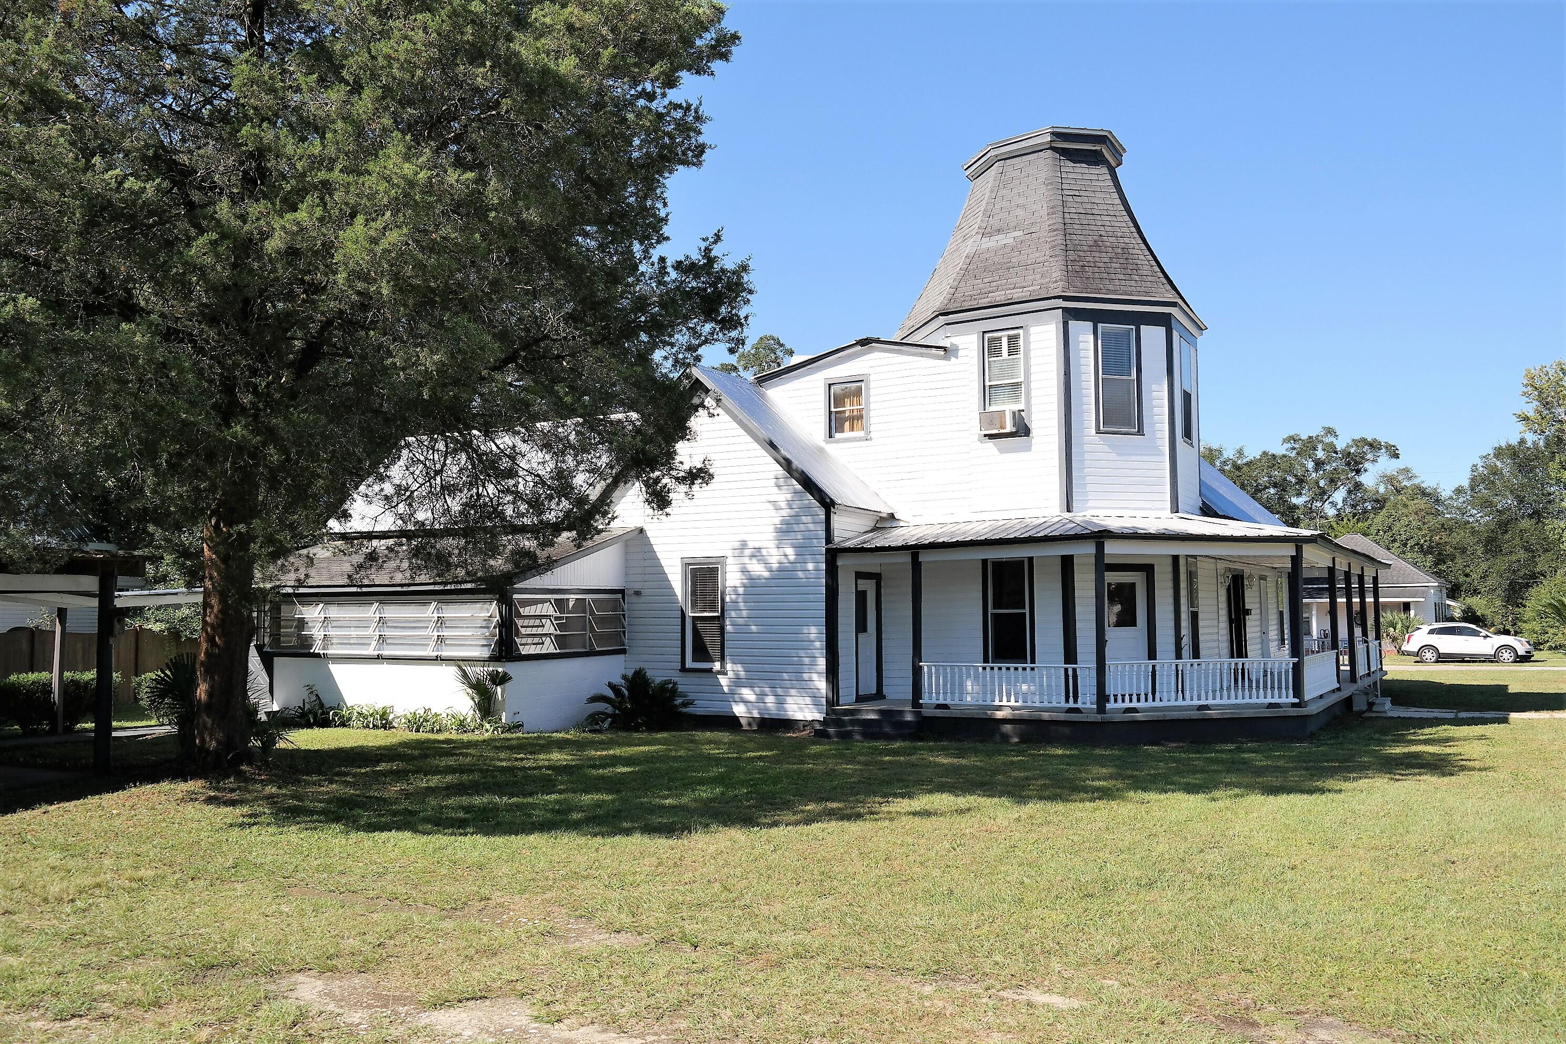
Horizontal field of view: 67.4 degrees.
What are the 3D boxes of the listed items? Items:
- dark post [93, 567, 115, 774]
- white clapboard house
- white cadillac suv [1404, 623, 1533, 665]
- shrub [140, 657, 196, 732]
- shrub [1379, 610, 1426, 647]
[{"bbox_3d":[-8.100,1.765,14.096,0.160,2.460,0.160,-3,-5,31],"label":"dark post"},{"bbox_3d":[2.362,-1.389,26.663,19.120,10.630,20.650,-3,-5,31],"label":"white clapboard house"},{"bbox_3d":[28.650,5.054,49.323,4.830,1.670,1.910,-2,-5,25],"label":"white cadillac suv"},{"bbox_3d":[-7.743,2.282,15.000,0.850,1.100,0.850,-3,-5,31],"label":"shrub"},{"bbox_3d":[29.958,5.346,57.000,2.200,2.100,2.300,-3,-5,31],"label":"shrub"}]

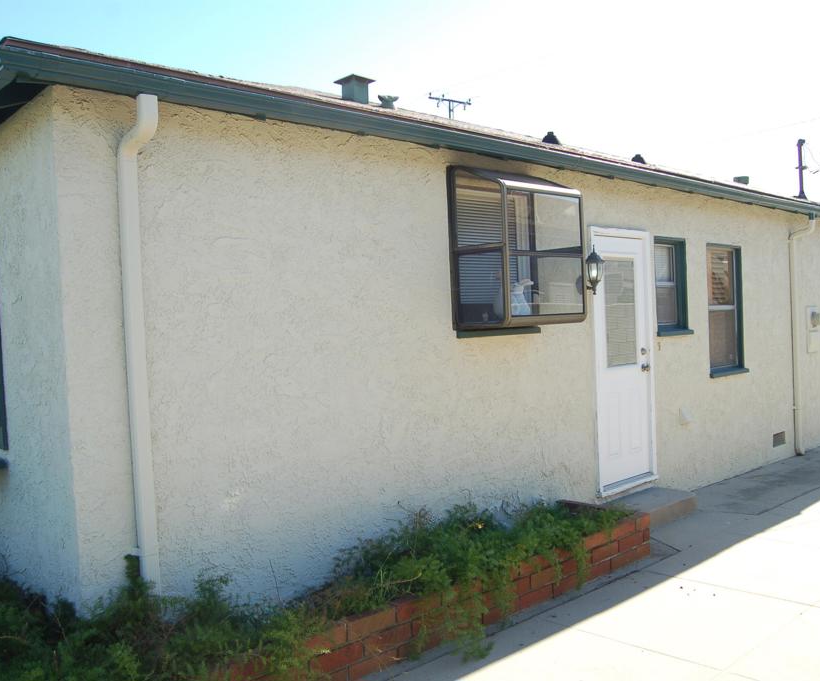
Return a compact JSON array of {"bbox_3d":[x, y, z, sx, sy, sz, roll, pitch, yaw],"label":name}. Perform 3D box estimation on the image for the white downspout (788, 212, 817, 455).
[{"bbox_3d":[4.467,-0.058,8.640,0.090,2.720,0.250,-4,2,-43],"label":"white downspout"}]

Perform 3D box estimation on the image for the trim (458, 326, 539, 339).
[{"bbox_3d":[0.603,-0.065,5.253,0.870,0.057,0.100,-4,2,-43],"label":"trim"}]

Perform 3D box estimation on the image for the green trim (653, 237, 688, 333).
[{"bbox_3d":[2.327,-0.497,6.912,0.580,0.855,0.120,-4,2,-43],"label":"green trim"}]

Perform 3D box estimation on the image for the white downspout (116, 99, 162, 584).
[{"bbox_3d":[-1.151,0.068,3.430,0.080,2.270,0.255,-4,2,-43],"label":"white downspout"}]

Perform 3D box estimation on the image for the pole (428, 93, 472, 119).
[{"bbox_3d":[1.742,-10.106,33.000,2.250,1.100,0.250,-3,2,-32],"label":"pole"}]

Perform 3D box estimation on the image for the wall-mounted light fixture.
[{"bbox_3d":[1.388,-0.532,5.849,0.146,0.356,0.200,-4,2,-43],"label":"wall-mounted light fixture"}]

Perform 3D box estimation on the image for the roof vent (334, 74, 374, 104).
[{"bbox_3d":[-0.533,-2.434,7.442,0.286,0.270,0.286,-4,2,-43],"label":"roof vent"}]

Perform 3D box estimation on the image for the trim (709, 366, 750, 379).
[{"bbox_3d":[3.127,0.320,7.639,0.840,0.050,0.140,-4,2,-43],"label":"trim"}]

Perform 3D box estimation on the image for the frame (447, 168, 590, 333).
[{"bbox_3d":[0.730,-0.603,5.090,0.895,1.033,0.440,-4,2,-43],"label":"frame"}]

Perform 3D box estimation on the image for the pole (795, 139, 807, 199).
[{"bbox_3d":[4.634,-2.038,9.095,0.130,0.711,0.130,-4,2,-43],"label":"pole"}]

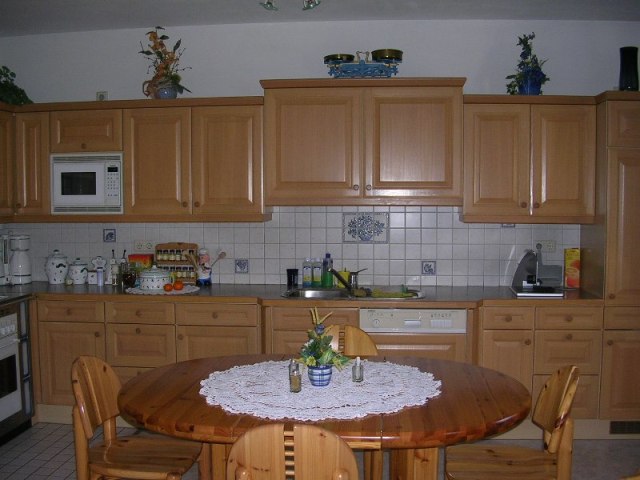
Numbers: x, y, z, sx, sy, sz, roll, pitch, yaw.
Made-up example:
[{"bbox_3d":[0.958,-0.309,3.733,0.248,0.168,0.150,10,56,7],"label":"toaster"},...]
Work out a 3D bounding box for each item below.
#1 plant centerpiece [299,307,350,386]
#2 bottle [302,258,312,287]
[{"bbox_3d":[0.015,0.389,2.587,0.190,0.295,0.175,0,3,5],"label":"plant centerpiece"},{"bbox_3d":[-0.077,0.212,4.572,0.062,0.196,0.045,0,3,5],"label":"bottle"}]

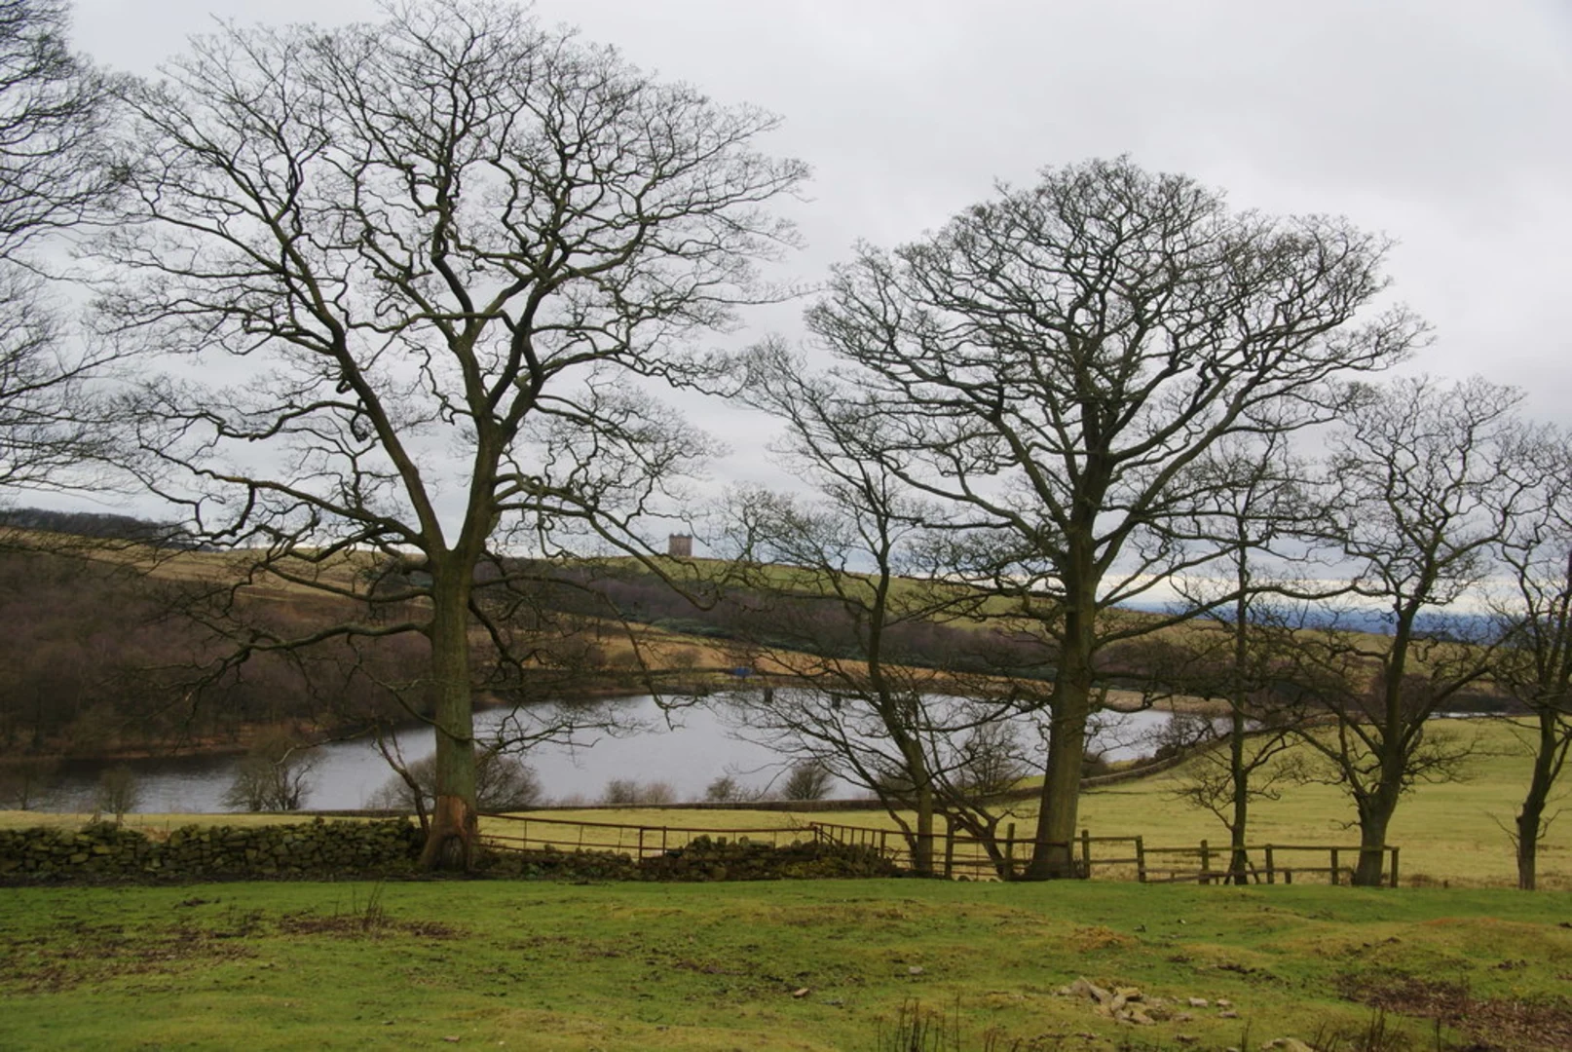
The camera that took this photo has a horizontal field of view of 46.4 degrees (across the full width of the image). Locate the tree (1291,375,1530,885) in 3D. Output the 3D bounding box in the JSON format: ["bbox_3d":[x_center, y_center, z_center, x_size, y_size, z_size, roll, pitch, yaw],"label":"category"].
[{"bbox_3d":[14.626,2.444,43.000,5.520,11.970,5.700,1,-2,0],"label":"tree"}]

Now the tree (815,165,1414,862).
[{"bbox_3d":[7.254,-0.206,41.000,13.630,16.100,13.000,1,-2,0],"label":"tree"}]

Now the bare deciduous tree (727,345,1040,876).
[{"bbox_3d":[2.219,1.924,42.000,7.090,12.160,7.000,1,-2,0],"label":"bare deciduous tree"}]

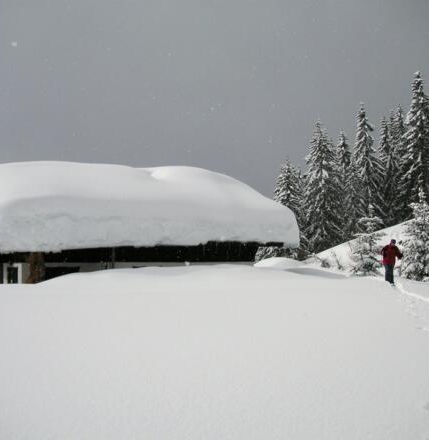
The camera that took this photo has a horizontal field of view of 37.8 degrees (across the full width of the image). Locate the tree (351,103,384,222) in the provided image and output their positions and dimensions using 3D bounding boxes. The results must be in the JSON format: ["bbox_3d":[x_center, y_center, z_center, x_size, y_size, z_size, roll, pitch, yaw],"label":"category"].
[{"bbox_3d":[13.993,-4.770,57.000,3.030,11.810,3.030,0,-2,0],"label":"tree"}]

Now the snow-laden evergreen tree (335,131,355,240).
[{"bbox_3d":[12.530,-3.204,60.000,2.440,10.710,2.440,0,-2,0],"label":"snow-laden evergreen tree"}]

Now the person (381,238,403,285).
[{"bbox_3d":[6.753,1.593,23.800,0.800,1.780,0.550,1,-3,-18],"label":"person"}]

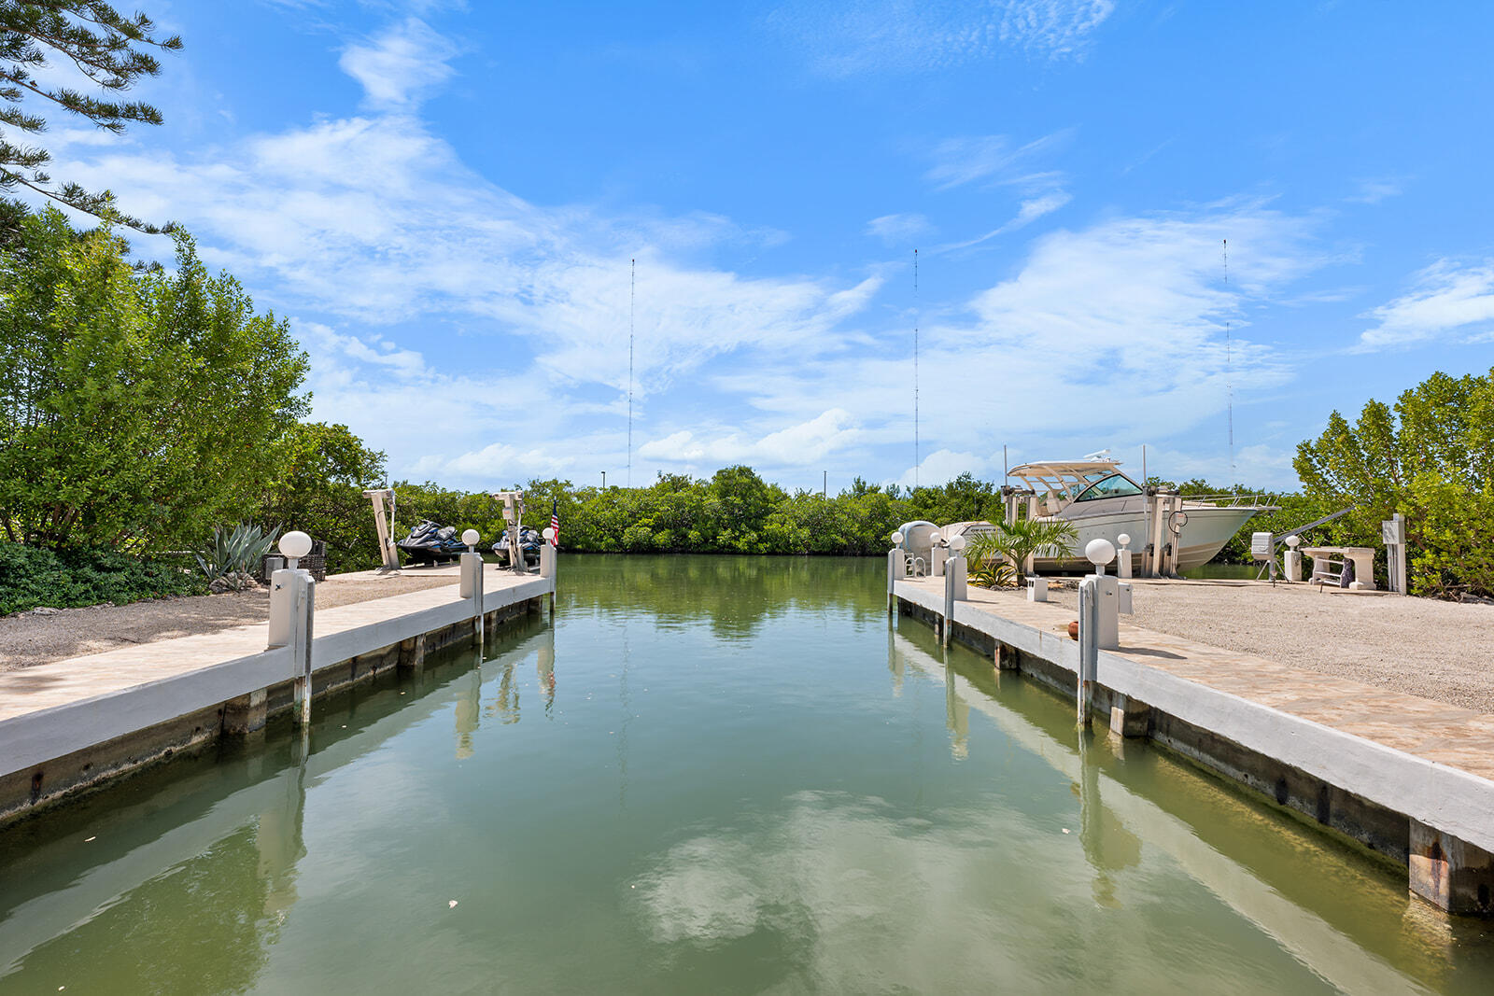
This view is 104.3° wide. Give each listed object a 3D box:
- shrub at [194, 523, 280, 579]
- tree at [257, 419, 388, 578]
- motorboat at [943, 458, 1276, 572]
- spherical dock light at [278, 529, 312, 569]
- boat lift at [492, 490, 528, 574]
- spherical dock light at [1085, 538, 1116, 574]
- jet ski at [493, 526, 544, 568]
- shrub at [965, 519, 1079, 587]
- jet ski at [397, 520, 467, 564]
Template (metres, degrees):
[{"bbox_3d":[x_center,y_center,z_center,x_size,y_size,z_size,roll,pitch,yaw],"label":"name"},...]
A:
[{"bbox_3d":[-10.109,1.050,11.500,1.350,1.100,1.350,0,-3,0],"label":"shrub"},{"bbox_3d":[-12.540,-0.084,16.800,3.900,4.300,3.700,0,-3,0],"label":"tree"},{"bbox_3d":[9.940,0.393,16.300,8.600,3.250,3.100,0,-3,7],"label":"motorboat"},{"bbox_3d":[-4.582,0.533,5.900,0.272,0.380,0.272,0,-3,0],"label":"spherical dock light"},{"bbox_3d":[-6.388,0.930,15.700,0.850,2.200,0.600,0,-3,0],"label":"boat lift"},{"bbox_3d":[3.653,0.602,6.000,0.272,0.370,0.272,0,-3,0],"label":"spherical dock light"},{"bbox_3d":[-6.931,1.466,17.600,1.200,1.150,3.450,0,-3,7],"label":"jet ski"},{"bbox_3d":[5.890,1.192,12.500,2.100,1.400,2.100,0,-3,0],"label":"shrub"},{"bbox_3d":[-8.835,1.259,16.500,1.200,1.150,3.450,0,-3,5],"label":"jet ski"}]

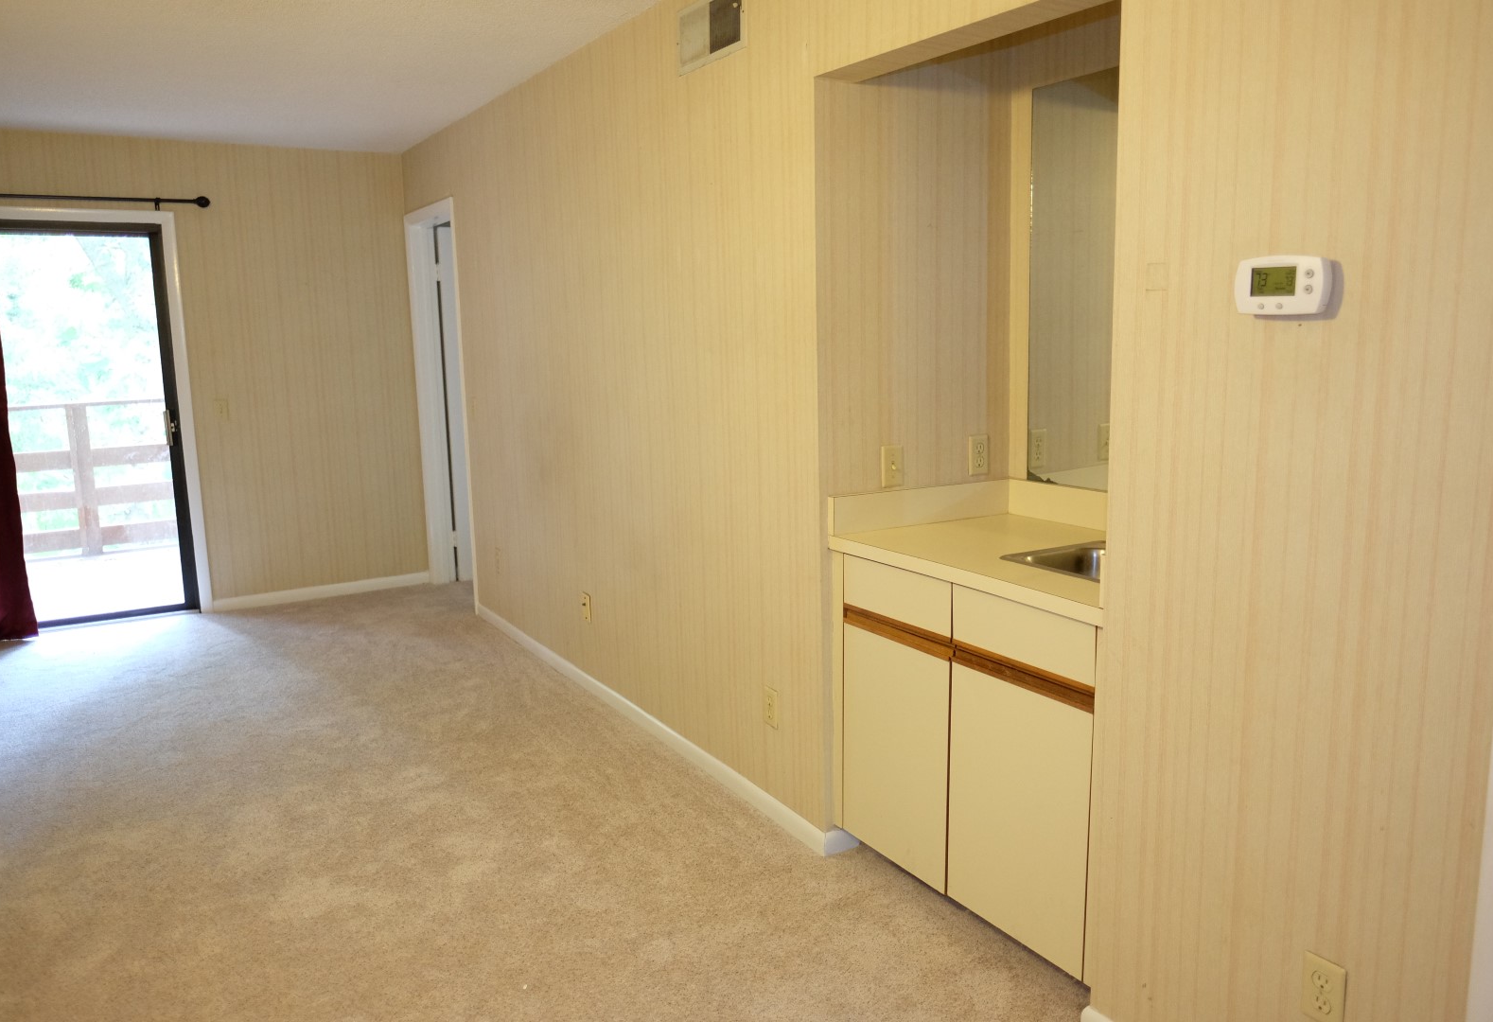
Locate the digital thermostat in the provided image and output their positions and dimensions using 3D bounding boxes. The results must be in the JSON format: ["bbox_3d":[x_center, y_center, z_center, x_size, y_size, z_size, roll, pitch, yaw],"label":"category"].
[{"bbox_3d":[0.832,-0.349,1.583,0.035,0.090,0.146,-7,12,-32],"label":"digital thermostat"}]

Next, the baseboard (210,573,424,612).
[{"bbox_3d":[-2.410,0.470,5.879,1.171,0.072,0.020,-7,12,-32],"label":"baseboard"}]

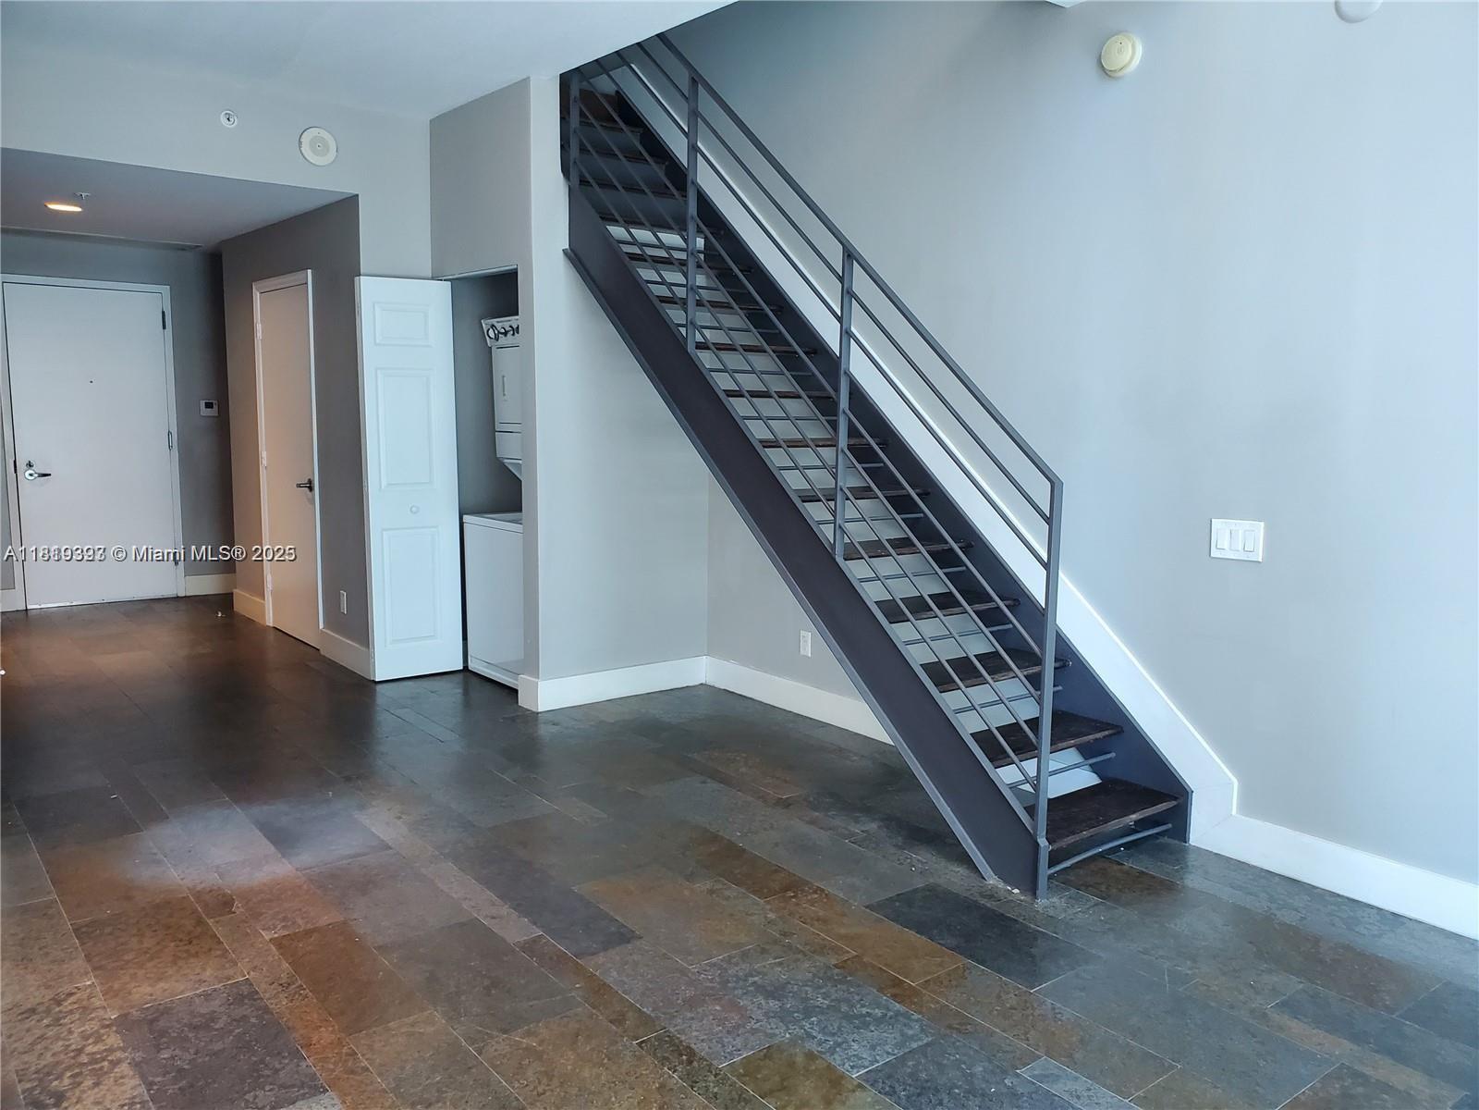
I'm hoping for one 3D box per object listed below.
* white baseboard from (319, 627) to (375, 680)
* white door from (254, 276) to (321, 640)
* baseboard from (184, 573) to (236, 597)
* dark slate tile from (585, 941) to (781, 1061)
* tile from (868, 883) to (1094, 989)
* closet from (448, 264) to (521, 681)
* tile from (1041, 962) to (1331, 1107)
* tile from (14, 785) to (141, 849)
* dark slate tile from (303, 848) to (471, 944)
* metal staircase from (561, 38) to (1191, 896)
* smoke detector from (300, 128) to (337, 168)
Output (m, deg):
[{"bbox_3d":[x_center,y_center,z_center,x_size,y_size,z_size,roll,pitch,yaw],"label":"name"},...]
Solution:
[{"bbox_3d":[-2.182,0.541,6.150,0.016,0.144,0.795,-5,9,-38],"label":"white baseboard"},{"bbox_3d":[-2.708,-0.545,6.722,0.045,2.140,0.940,-5,9,-38],"label":"white door"},{"bbox_3d":[-3.894,0.223,8.203,0.365,0.142,0.015,-6,10,-39],"label":"baseboard"},{"bbox_3d":[-0.150,1.085,2.730,0.198,0.011,0.601,-5,9,-38],"label":"dark slate tile"},{"bbox_3d":[0.646,1.034,3.029,0.290,0.014,0.587,-5,9,-39],"label":"tile"},{"bbox_3d":[-0.966,-0.371,5.772,0.856,2.045,0.957,-6,10,-39],"label":"closet"},{"bbox_3d":[1.038,1.123,2.648,0.302,0.012,0.609,-6,10,-39],"label":"tile"},{"bbox_3d":[-2.262,0.900,3.796,0.297,0.014,0.591,-5,9,-39],"label":"tile"},{"bbox_3d":[-1.031,0.988,3.224,0.296,0.014,0.605,-5,9,-39],"label":"dark slate tile"},{"bbox_3d":[0.164,-0.770,4.578,0.779,3.190,3.400,-6,10,-39],"label":"metal staircase"},{"bbox_3d":[-1.999,-1.938,5.278,0.175,0.175,0.050,-5,9,-39],"label":"smoke detector"}]

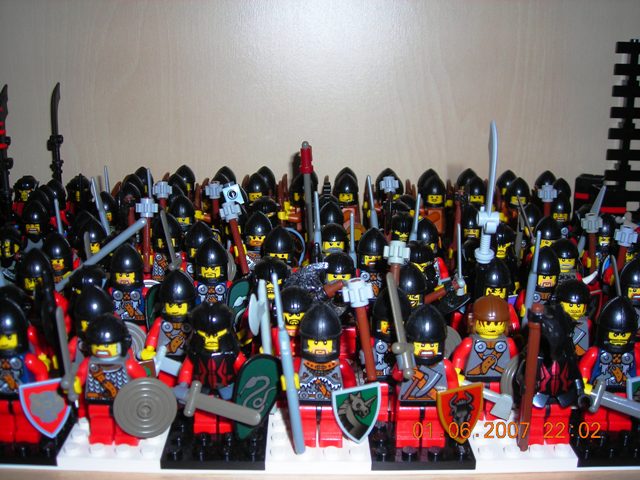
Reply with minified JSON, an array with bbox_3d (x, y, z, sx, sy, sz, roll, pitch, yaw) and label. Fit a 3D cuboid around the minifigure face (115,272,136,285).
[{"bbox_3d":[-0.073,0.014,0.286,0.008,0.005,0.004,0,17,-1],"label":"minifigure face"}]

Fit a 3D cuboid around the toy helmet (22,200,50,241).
[{"bbox_3d":[-0.134,-0.010,0.358,0.013,0.017,0.014,-3,17,-10],"label":"toy helmet"}]

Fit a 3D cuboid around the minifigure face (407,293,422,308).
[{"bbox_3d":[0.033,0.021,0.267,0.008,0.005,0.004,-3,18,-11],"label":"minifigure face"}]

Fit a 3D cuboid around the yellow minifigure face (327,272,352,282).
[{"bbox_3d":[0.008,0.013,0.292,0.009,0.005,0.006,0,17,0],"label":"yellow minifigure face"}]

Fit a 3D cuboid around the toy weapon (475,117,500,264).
[{"bbox_3d":[0.065,-0.018,0.292,0.009,0.056,0.009,3,16,9],"label":"toy weapon"}]

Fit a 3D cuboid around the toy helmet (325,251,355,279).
[{"bbox_3d":[0.007,0.011,0.288,0.012,0.013,0.013,0,17,0],"label":"toy helmet"}]

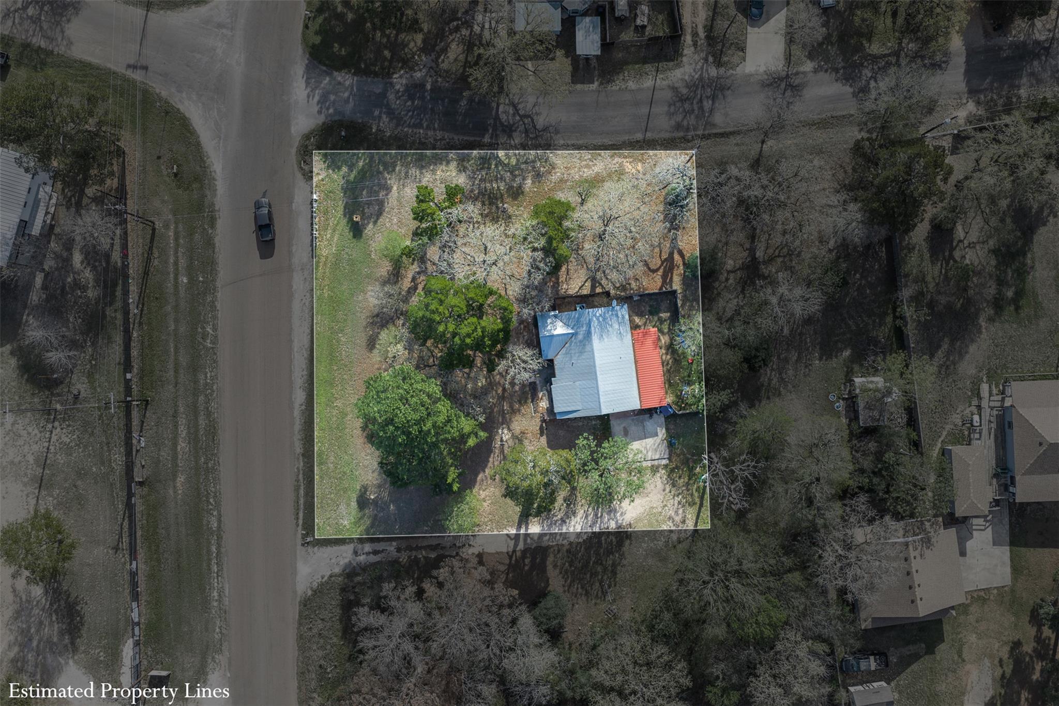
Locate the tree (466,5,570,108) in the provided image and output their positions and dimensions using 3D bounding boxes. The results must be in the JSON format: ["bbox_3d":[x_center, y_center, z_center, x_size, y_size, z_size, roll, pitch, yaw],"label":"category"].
[{"bbox_3d":[-1.510,-38.980,108.500,13.090,11.000,13.300,0,90,0],"label":"tree"}]

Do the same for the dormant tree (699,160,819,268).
[{"bbox_3d":[29.810,-18.040,108.250,15.140,11.500,13.580,0,90,0],"label":"dormant tree"}]

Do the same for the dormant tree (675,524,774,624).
[{"bbox_3d":[25.500,28.940,109.000,12.530,10.000,12.640,0,90,0],"label":"dormant tree"}]

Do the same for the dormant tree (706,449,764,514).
[{"bbox_3d":[26.860,16.830,109.000,7.790,10.000,8.320,0,90,0],"label":"dormant tree"}]

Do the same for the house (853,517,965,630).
[{"bbox_3d":[51.200,29.500,111.500,13.900,5.000,13.600,-7,90,0],"label":"house"}]

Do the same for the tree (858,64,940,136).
[{"bbox_3d":[48.080,-32.930,108.500,10.470,11.000,9.320,0,90,0],"label":"tree"}]

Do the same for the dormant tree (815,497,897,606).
[{"bbox_3d":[42.640,25.610,108.750,10.600,10.500,14.070,0,90,0],"label":"dormant tree"}]

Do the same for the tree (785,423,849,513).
[{"bbox_3d":[37.820,15.190,109.250,8.660,9.500,11.830,0,90,0],"label":"tree"}]

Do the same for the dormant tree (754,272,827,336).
[{"bbox_3d":[34.560,-6.480,110.000,9.050,8.000,8.200,0,90,0],"label":"dormant tree"}]

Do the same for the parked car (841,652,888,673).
[{"bbox_3d":[46.050,42.600,113.100,5.850,1.850,2.000,-7,90,0],"label":"parked car"}]

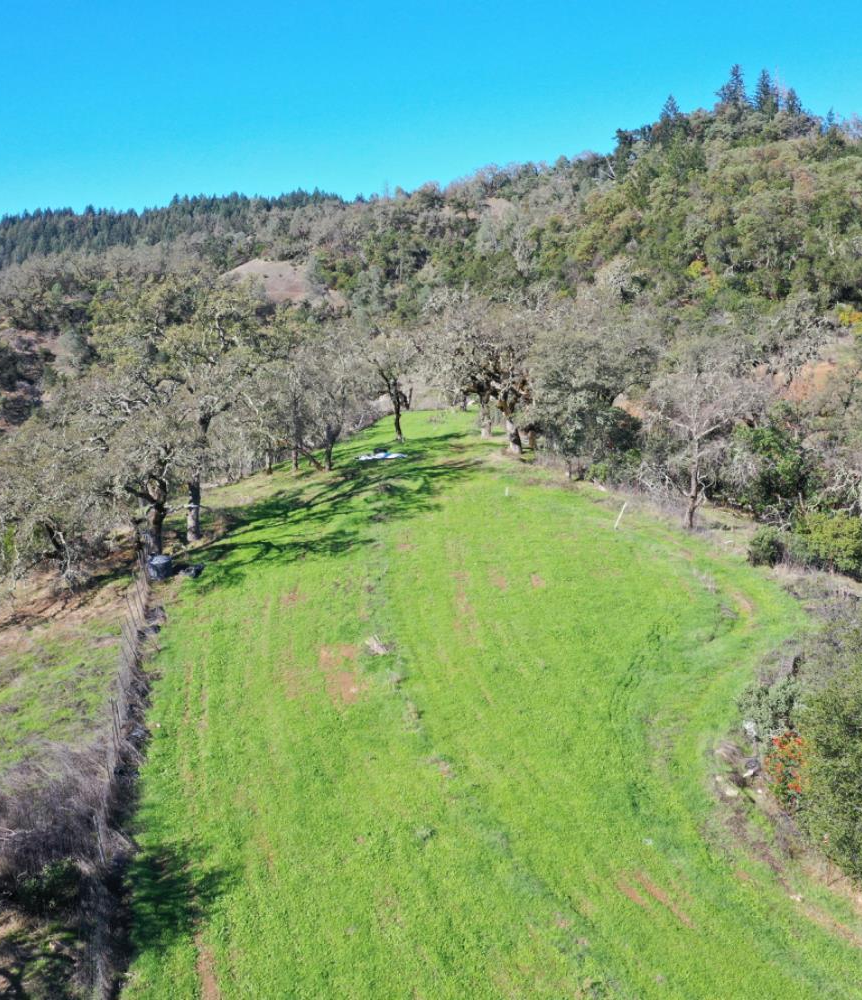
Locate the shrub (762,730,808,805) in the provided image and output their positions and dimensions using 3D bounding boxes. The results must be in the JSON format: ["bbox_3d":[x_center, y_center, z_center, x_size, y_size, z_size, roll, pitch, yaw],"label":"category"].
[{"bbox_3d":[10.823,8.241,35.500,1.600,1.950,1.500,-1,11,0],"label":"shrub"}]

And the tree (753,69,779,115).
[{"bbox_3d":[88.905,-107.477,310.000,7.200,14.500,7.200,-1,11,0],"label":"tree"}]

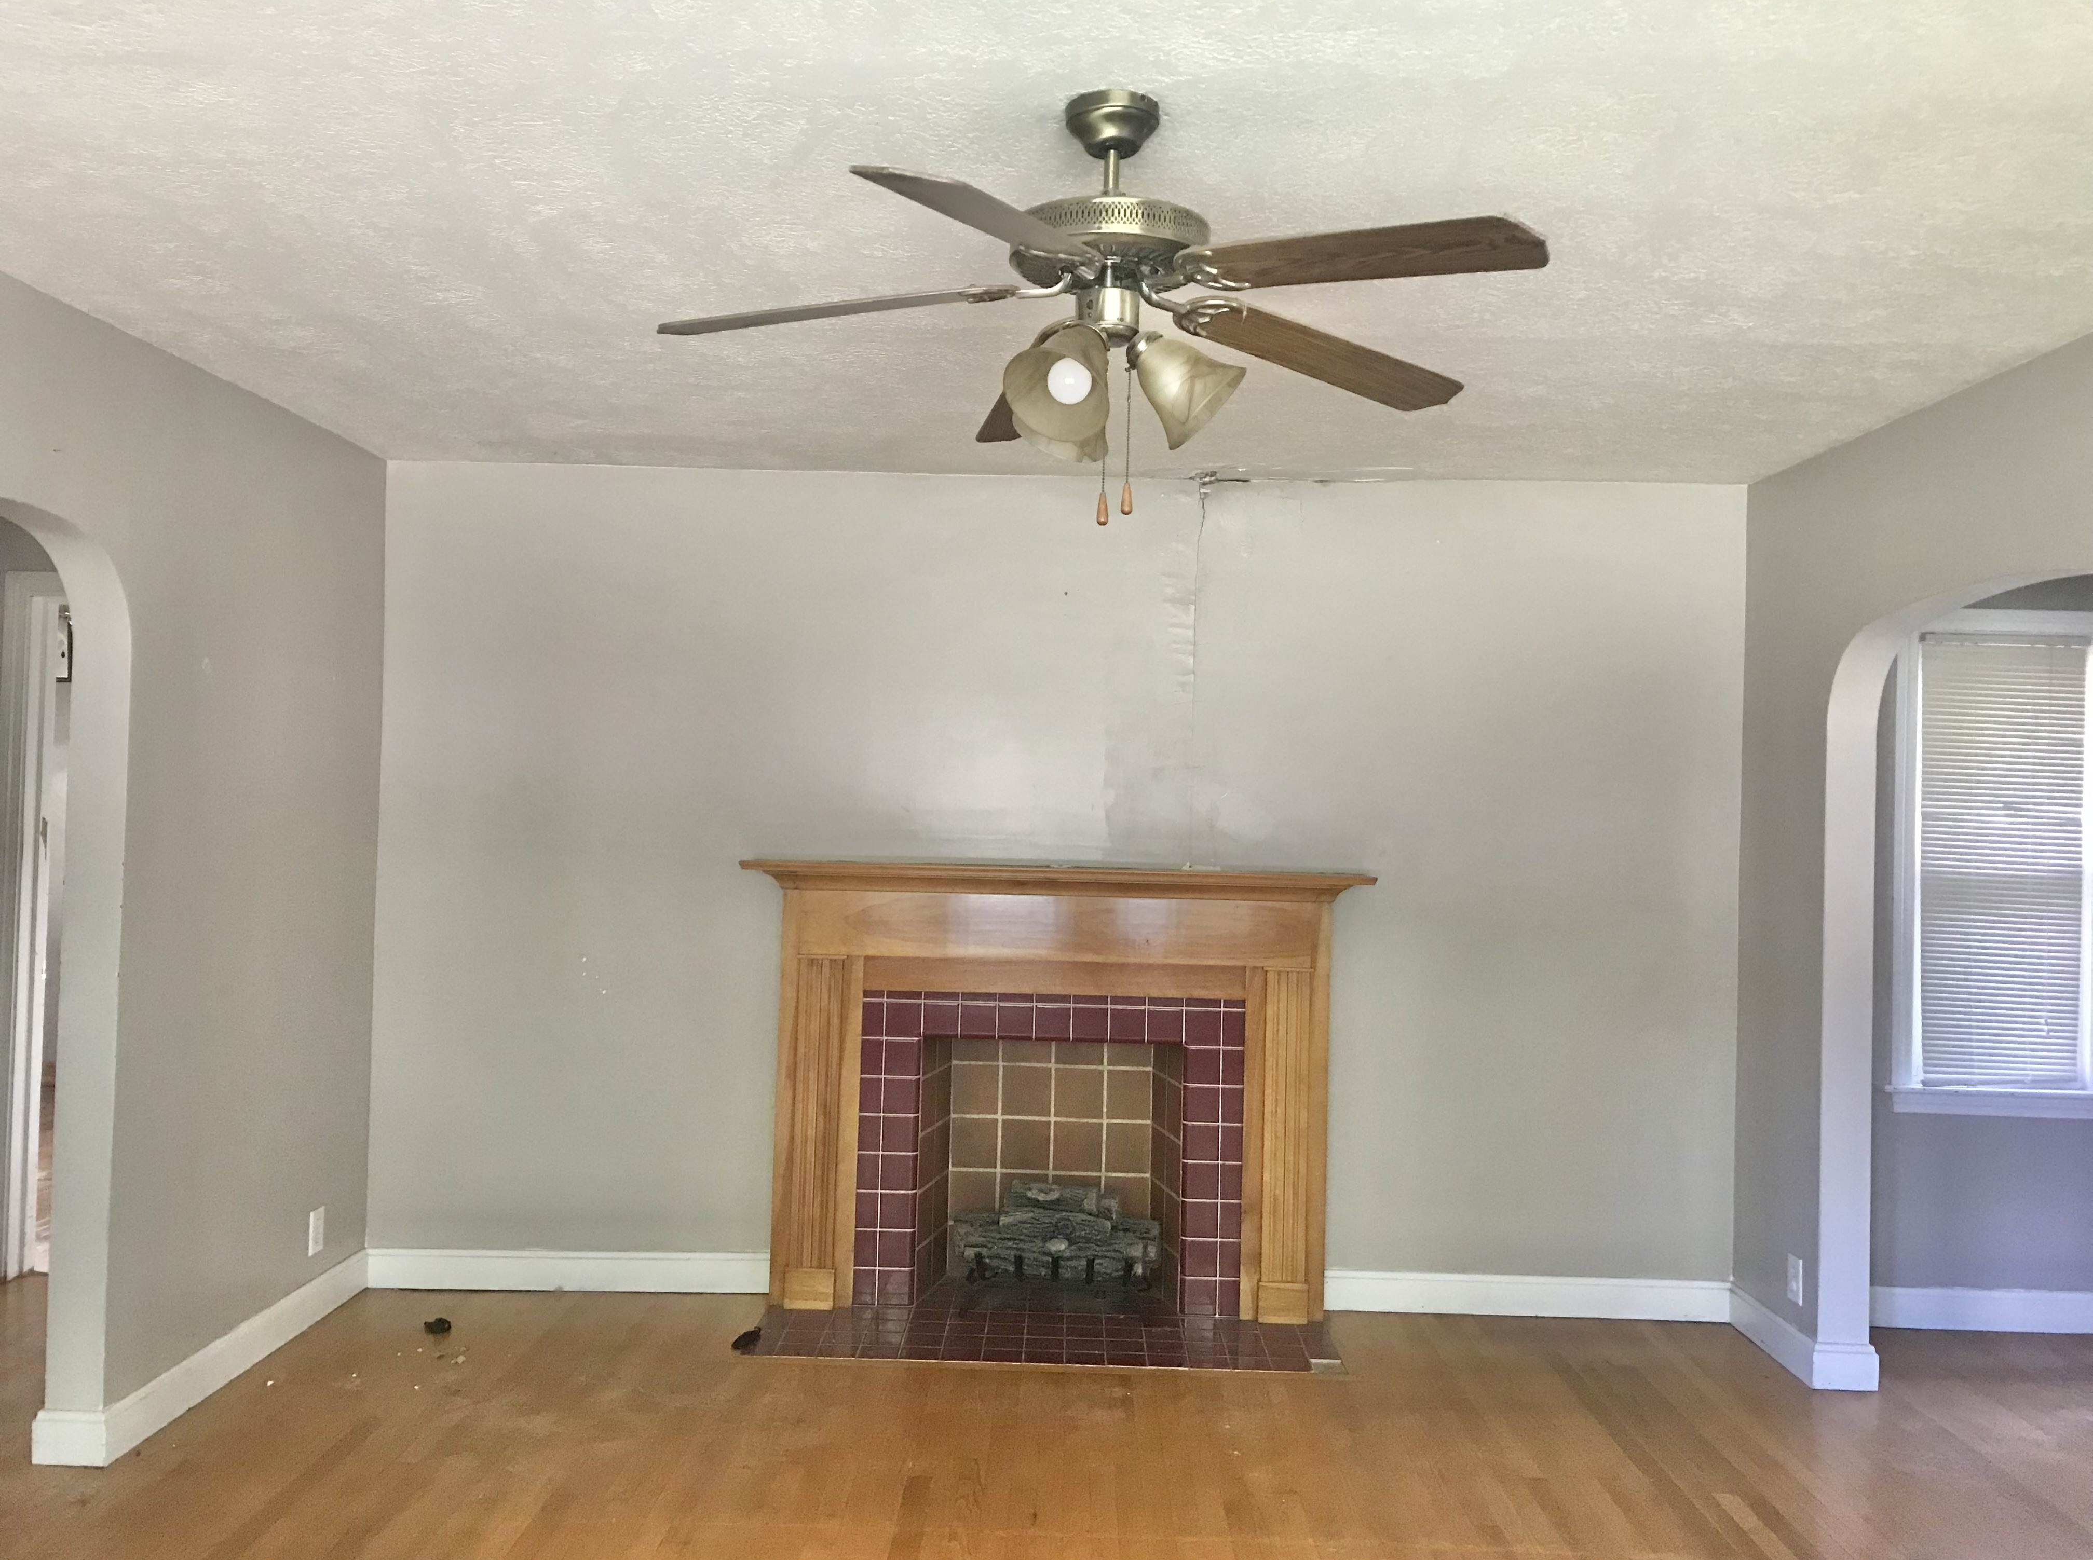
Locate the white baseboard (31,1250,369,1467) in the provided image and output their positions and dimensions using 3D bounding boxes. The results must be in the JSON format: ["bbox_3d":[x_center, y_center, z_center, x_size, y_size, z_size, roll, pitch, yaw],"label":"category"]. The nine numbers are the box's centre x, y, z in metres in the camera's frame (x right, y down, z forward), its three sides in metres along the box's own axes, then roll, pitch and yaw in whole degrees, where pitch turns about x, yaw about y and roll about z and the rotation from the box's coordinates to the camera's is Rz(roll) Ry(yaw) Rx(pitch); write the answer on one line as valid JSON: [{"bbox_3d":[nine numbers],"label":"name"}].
[{"bbox_3d":[-2.073,1.415,4.283,0.162,0.112,1.338,1,-1,1],"label":"white baseboard"}]

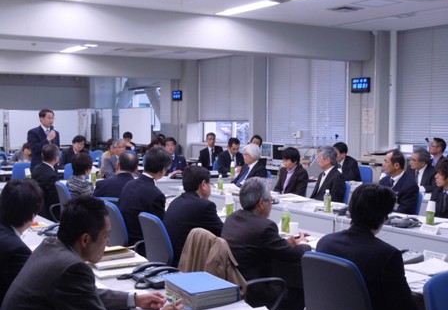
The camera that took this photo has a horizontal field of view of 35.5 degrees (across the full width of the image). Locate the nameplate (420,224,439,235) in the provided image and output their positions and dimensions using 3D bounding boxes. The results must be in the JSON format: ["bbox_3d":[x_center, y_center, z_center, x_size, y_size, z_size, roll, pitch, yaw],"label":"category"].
[{"bbox_3d":[1.517,0.548,5.110,0.060,0.050,0.168,-1,3,-31],"label":"nameplate"}]

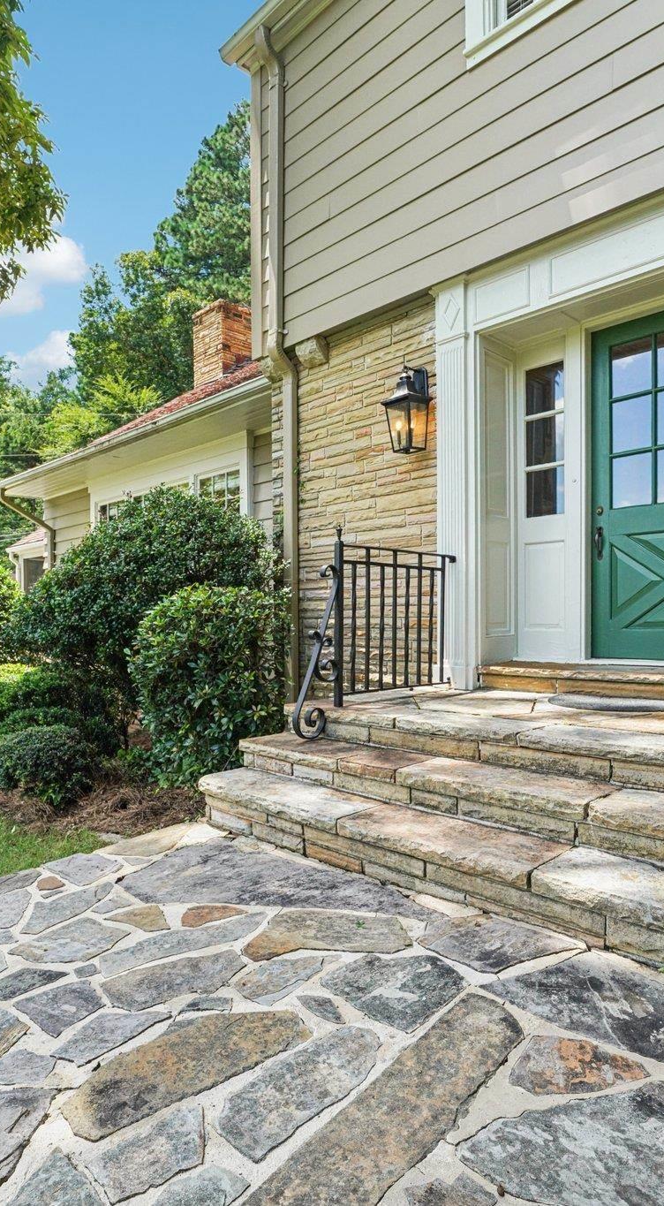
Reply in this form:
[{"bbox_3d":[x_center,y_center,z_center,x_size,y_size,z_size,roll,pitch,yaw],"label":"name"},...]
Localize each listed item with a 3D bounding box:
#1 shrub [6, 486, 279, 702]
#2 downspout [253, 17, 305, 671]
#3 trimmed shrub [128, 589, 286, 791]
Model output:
[{"bbox_3d":[-1.521,0.045,5.150,2.050,1.900,1.850,-1,-1,43],"label":"shrub"},{"bbox_3d":[-0.443,-1.777,5.148,0.110,5.140,0.400,-1,0,44],"label":"downspout"},{"bbox_3d":[-0.767,0.508,4.050,0.970,1.160,0.950,0,-1,0],"label":"trimmed shrub"}]

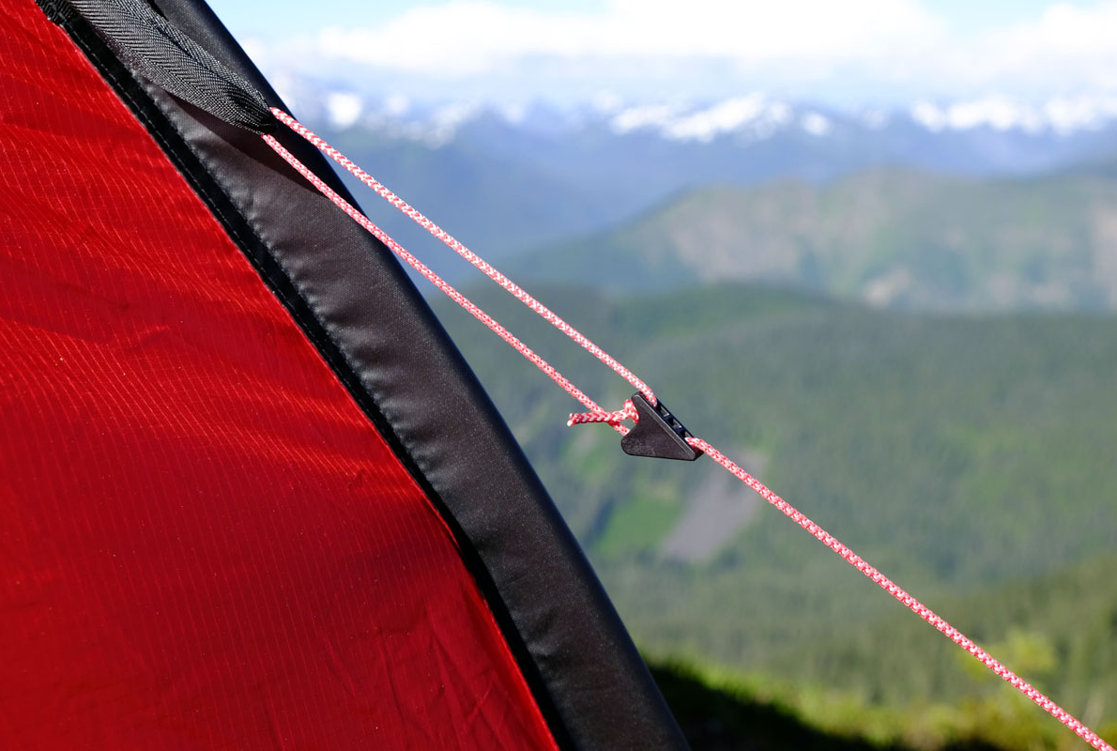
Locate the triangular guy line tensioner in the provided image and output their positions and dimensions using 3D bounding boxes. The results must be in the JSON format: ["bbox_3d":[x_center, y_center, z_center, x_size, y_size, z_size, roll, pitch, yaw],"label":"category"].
[{"bbox_3d":[0.031,0.021,0.429,0.029,0.018,0.007,47,31,10],"label":"triangular guy line tensioner"}]

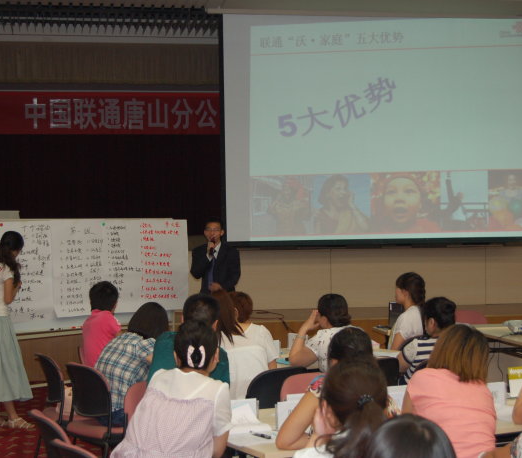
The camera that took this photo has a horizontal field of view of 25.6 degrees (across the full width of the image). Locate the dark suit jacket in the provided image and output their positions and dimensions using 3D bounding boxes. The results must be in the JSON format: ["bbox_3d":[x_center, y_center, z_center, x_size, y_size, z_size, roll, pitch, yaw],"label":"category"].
[{"bbox_3d":[-0.450,0.490,11.300,0.490,0.740,0.320,-1,0,12],"label":"dark suit jacket"}]

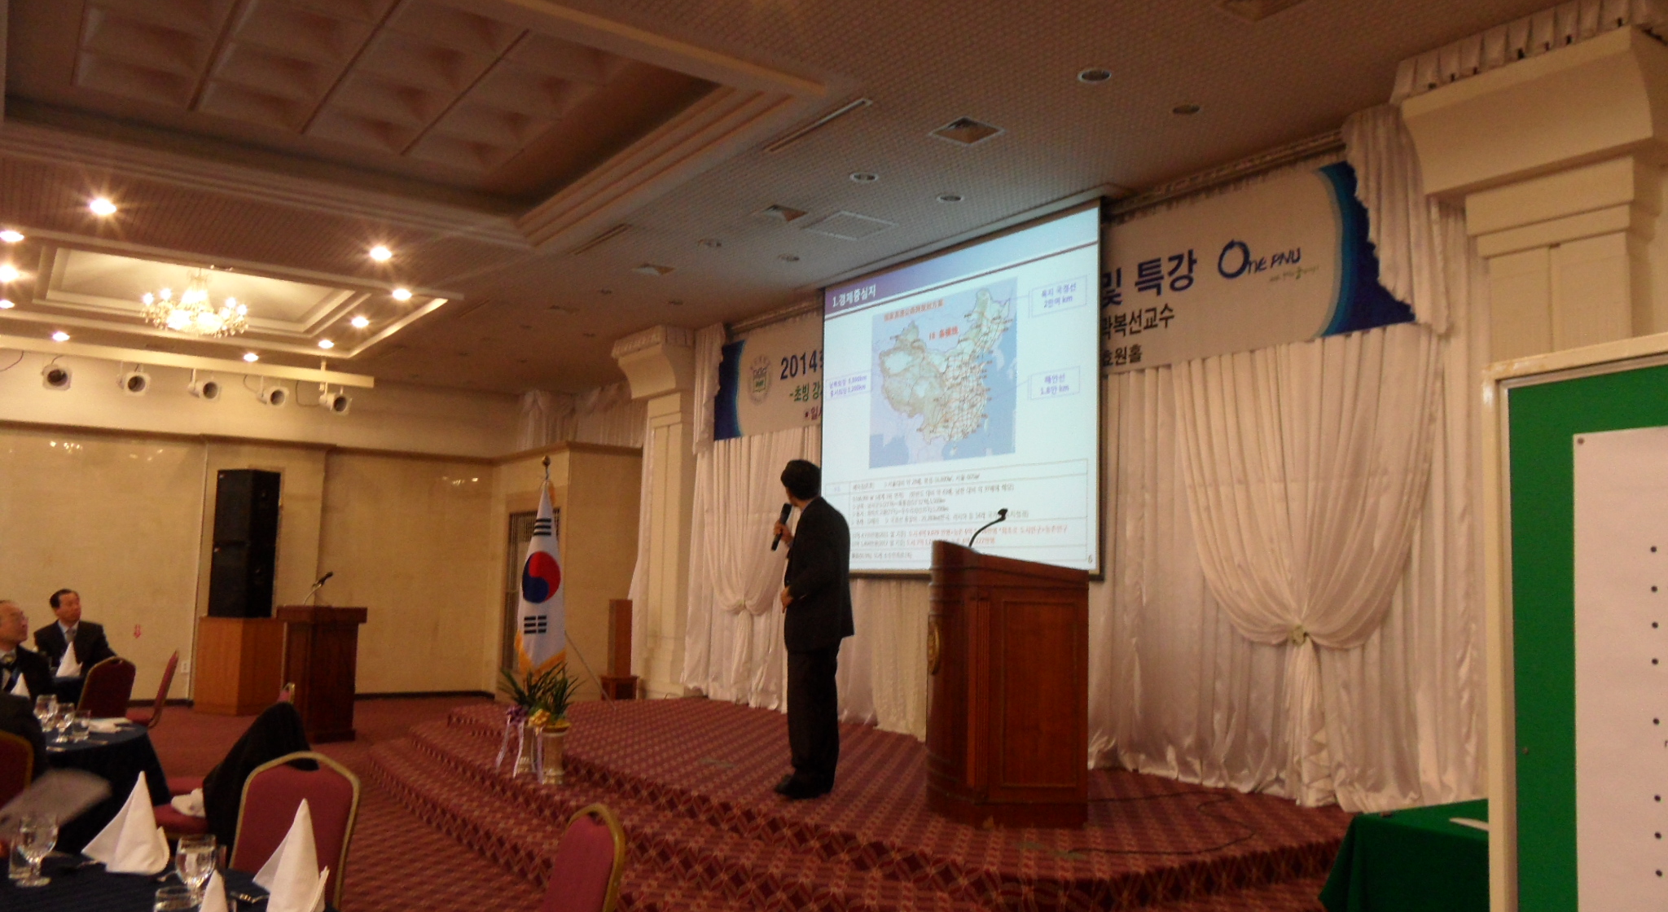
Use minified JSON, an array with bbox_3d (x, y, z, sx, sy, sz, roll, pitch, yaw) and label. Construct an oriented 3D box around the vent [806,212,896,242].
[{"bbox_3d":[0.088,-1.505,7.648,0.460,0.030,0.460,5,-7,-35],"label":"vent"}]

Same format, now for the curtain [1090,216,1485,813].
[{"bbox_3d":[2.284,0.184,6.192,0.300,3.190,2.400,5,-6,-34],"label":"curtain"}]

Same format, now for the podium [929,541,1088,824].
[{"bbox_3d":[0.782,1.056,5.549,0.640,1.250,0.760,3,-5,-9],"label":"podium"}]

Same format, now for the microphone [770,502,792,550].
[{"bbox_3d":[-0.273,0.371,6.050,0.050,0.255,0.050,21,6,-1],"label":"microphone"}]

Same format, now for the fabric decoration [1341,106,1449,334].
[{"bbox_3d":[2.613,-1.080,5.413,0.180,1.110,0.433,5,-7,-36],"label":"fabric decoration"}]

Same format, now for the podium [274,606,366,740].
[{"bbox_3d":[-4.397,1.844,9.924,0.445,1.110,0.650,7,-7,-44],"label":"podium"}]

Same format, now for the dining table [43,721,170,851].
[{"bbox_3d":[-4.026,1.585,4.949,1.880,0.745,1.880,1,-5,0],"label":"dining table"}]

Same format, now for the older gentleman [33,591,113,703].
[{"bbox_3d":[-5.314,1.563,8.049,0.780,1.270,0.550,-3,-7,42],"label":"older gentleman"}]

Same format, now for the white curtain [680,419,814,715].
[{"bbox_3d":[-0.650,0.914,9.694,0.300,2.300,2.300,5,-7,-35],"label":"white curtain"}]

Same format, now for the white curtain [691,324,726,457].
[{"bbox_3d":[-1.113,-0.589,10.381,0.200,1.200,0.580,5,-7,-35],"label":"white curtain"}]

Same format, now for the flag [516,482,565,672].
[{"bbox_3d":[-2.401,0.990,9.450,0.370,1.520,0.220,1,-5,6],"label":"flag"}]

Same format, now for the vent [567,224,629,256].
[{"bbox_3d":[-1.695,-1.557,8.318,0.075,0.040,1.020,5,-6,-34],"label":"vent"}]

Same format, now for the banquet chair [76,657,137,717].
[{"bbox_3d":[-4.636,1.681,7.023,0.560,0.920,0.450,0,-6,15],"label":"banquet chair"}]

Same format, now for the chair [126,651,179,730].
[{"bbox_3d":[-4.459,1.707,7.255,0.560,0.920,0.450,4,-6,-28],"label":"chair"}]

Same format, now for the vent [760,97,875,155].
[{"bbox_3d":[-0.104,-1.722,6.045,0.075,0.040,0.960,5,-6,-34],"label":"vent"}]

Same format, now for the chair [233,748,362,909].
[{"bbox_3d":[-1.800,1.413,3.508,0.450,0.920,0.560,1,-6,8],"label":"chair"}]

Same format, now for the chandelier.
[{"bbox_3d":[-5.963,-1.418,10.800,0.970,0.570,0.970,5,-6,-34],"label":"chandelier"}]

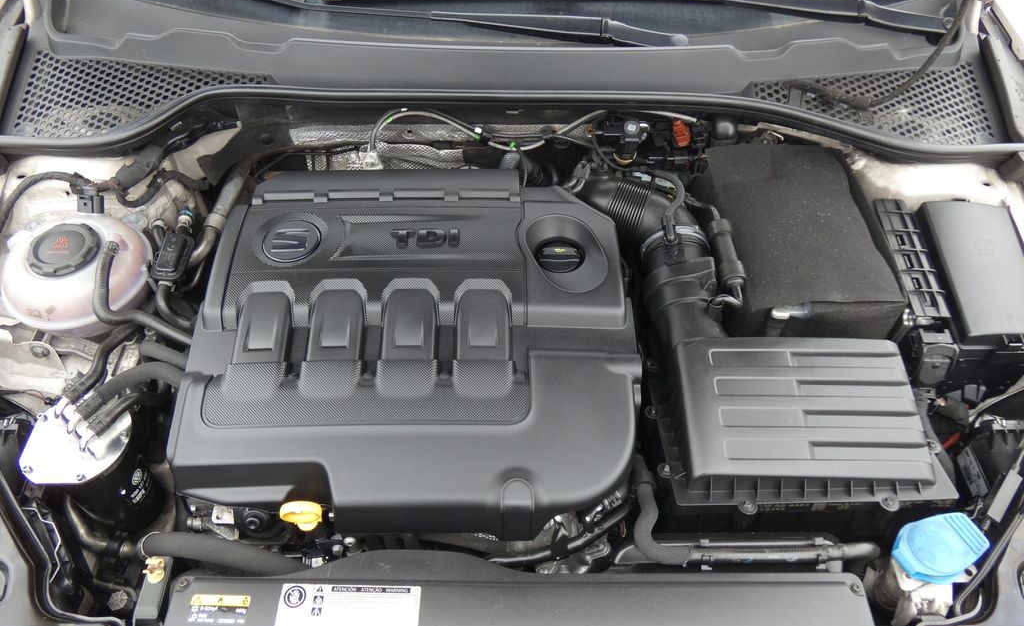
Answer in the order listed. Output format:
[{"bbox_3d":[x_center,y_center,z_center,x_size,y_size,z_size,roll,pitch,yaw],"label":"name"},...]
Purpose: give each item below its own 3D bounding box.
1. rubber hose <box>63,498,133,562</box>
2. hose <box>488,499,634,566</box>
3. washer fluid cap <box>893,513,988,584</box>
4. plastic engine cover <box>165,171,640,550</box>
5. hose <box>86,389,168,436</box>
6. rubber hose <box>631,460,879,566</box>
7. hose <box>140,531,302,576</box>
[{"bbox_3d":[-0.514,0.269,0.920,0.080,0.050,0.070,0,50,0],"label":"rubber hose"},{"bbox_3d":[0.059,0.264,0.885,0.180,0.050,0.065,0,50,0],"label":"hose"},{"bbox_3d":[0.462,0.253,0.795,0.086,0.027,0.073,-21,54,-17],"label":"washer fluid cap"},{"bbox_3d":[-0.112,0.025,0.927,0.525,0.165,0.455,0,54,0],"label":"plastic engine cover"},{"bbox_3d":[-0.450,0.118,0.865,0.100,0.038,0.060,0,50,0],"label":"hose"},{"bbox_3d":[0.285,0.234,0.868,0.285,0.045,0.125,0,50,0],"label":"rubber hose"},{"bbox_3d":[-0.341,0.284,0.870,0.200,0.045,0.045,0,50,0],"label":"hose"}]

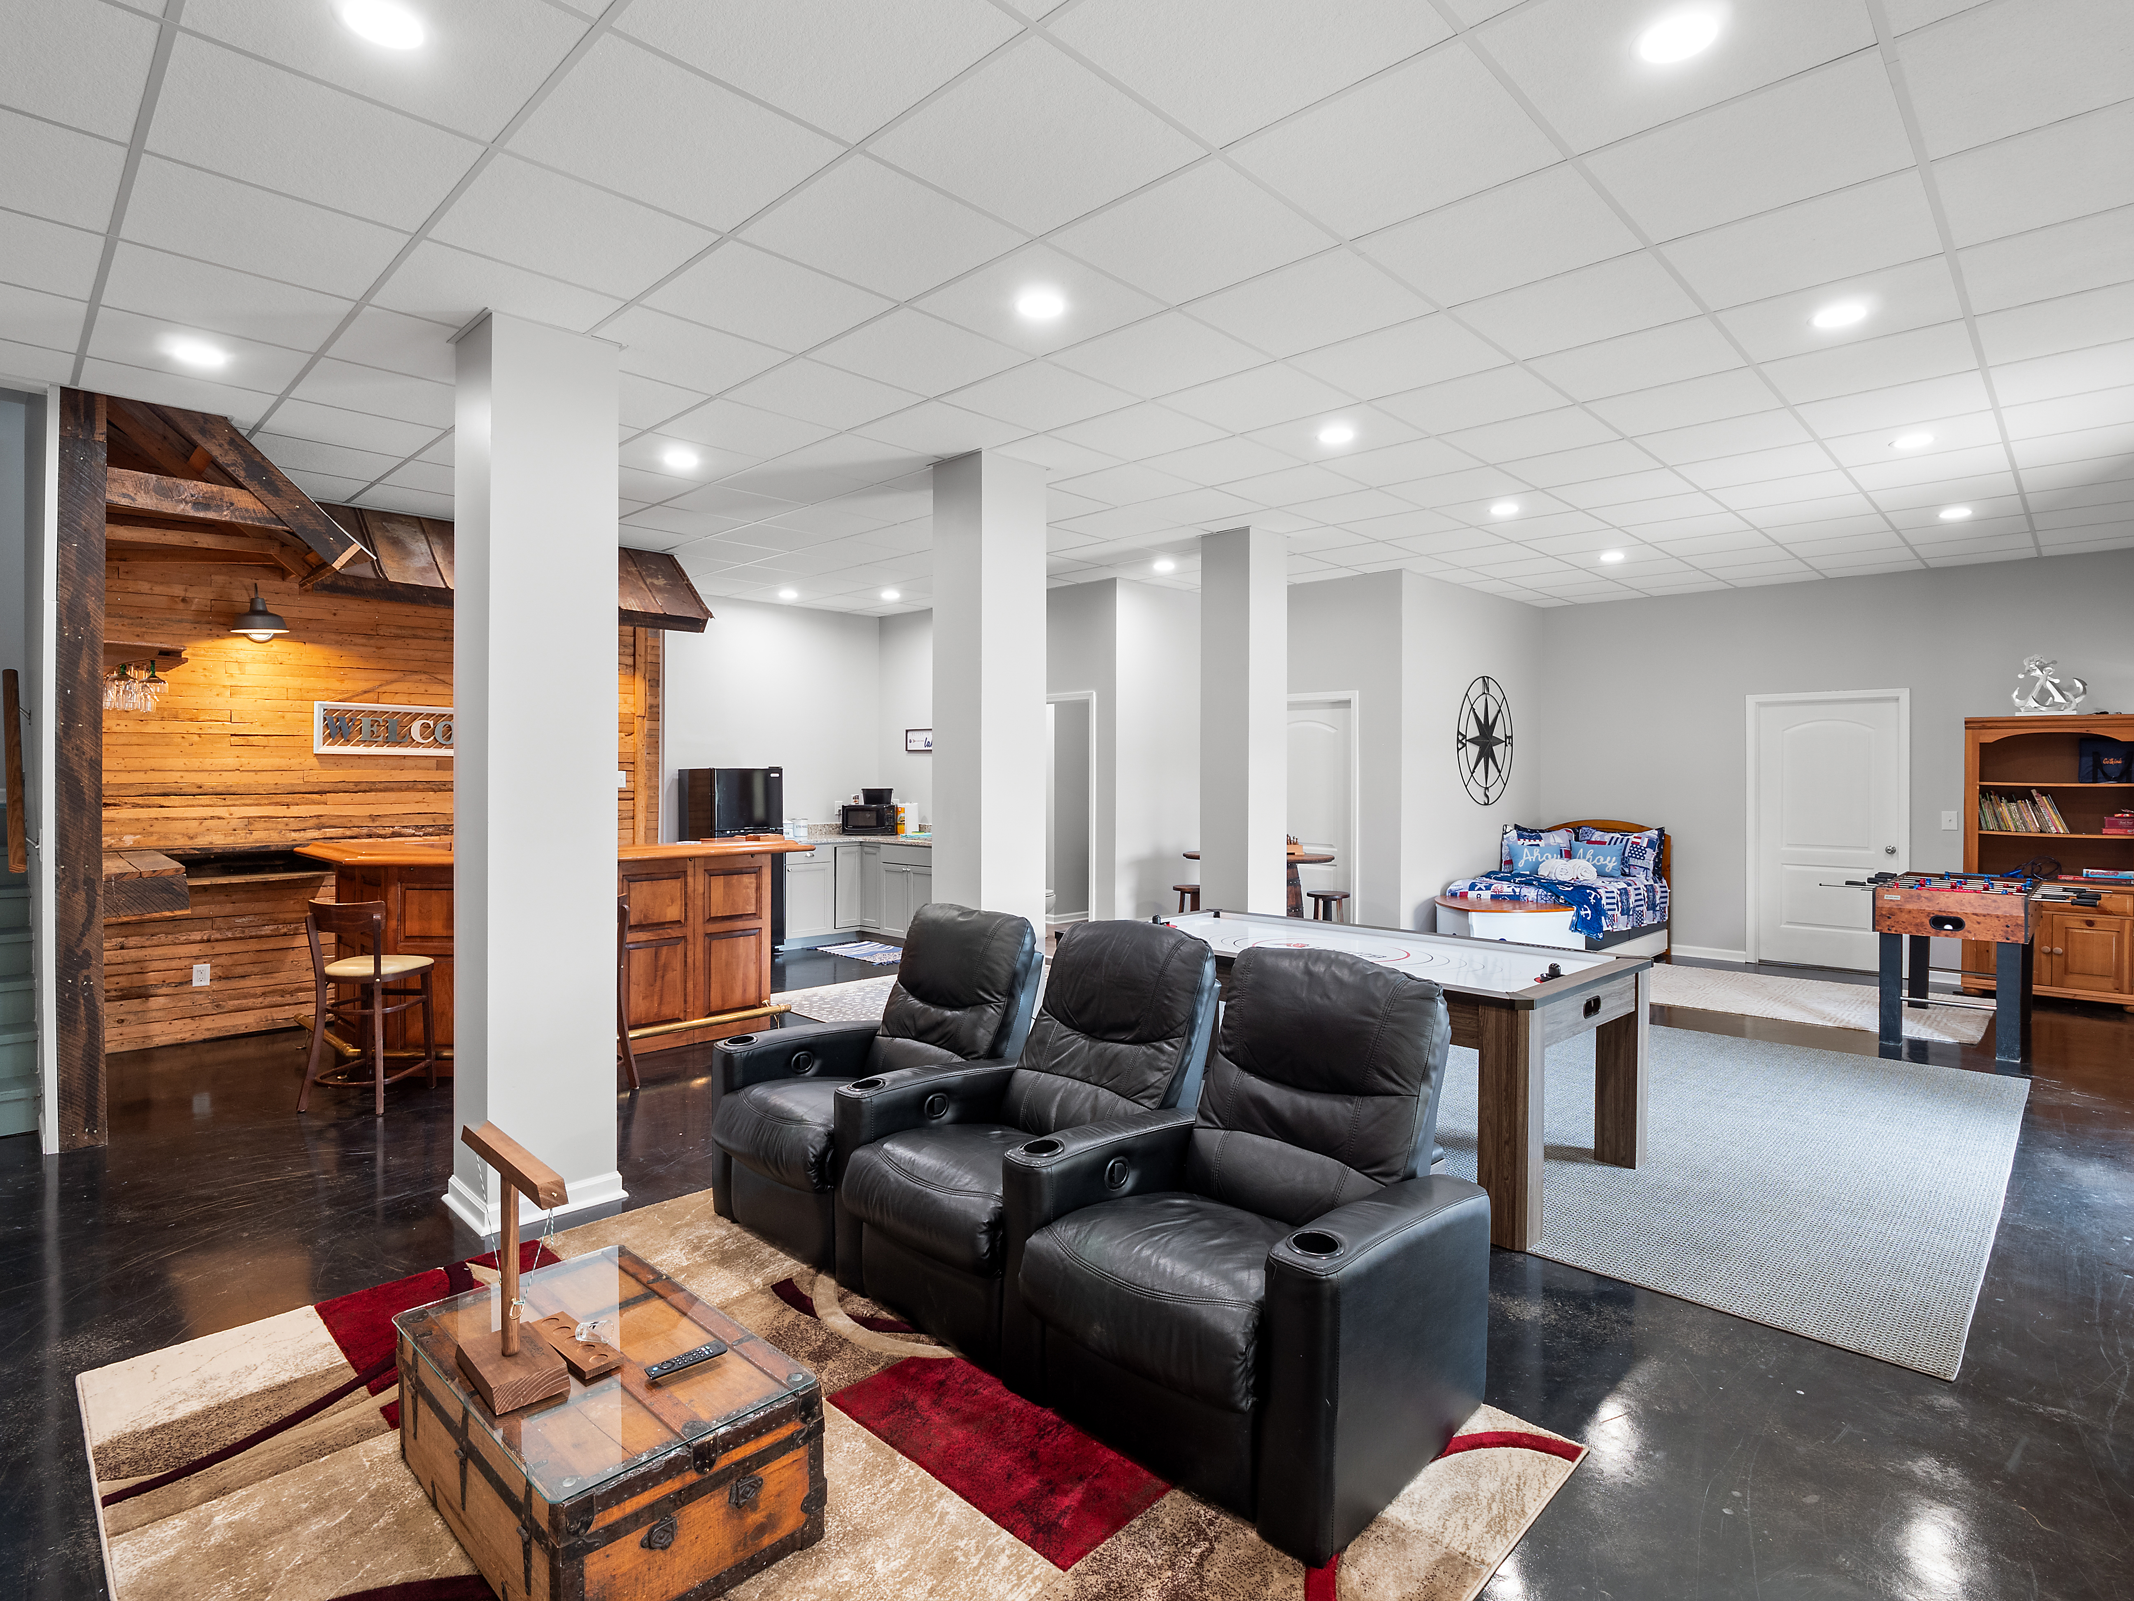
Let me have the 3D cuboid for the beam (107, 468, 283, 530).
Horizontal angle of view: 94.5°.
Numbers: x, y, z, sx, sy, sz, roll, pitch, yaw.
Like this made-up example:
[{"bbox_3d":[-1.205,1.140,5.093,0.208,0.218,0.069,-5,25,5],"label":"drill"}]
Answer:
[{"bbox_3d":[-3.800,-1.319,4.370,0.110,0.145,0.680,1,1,44],"label":"beam"}]

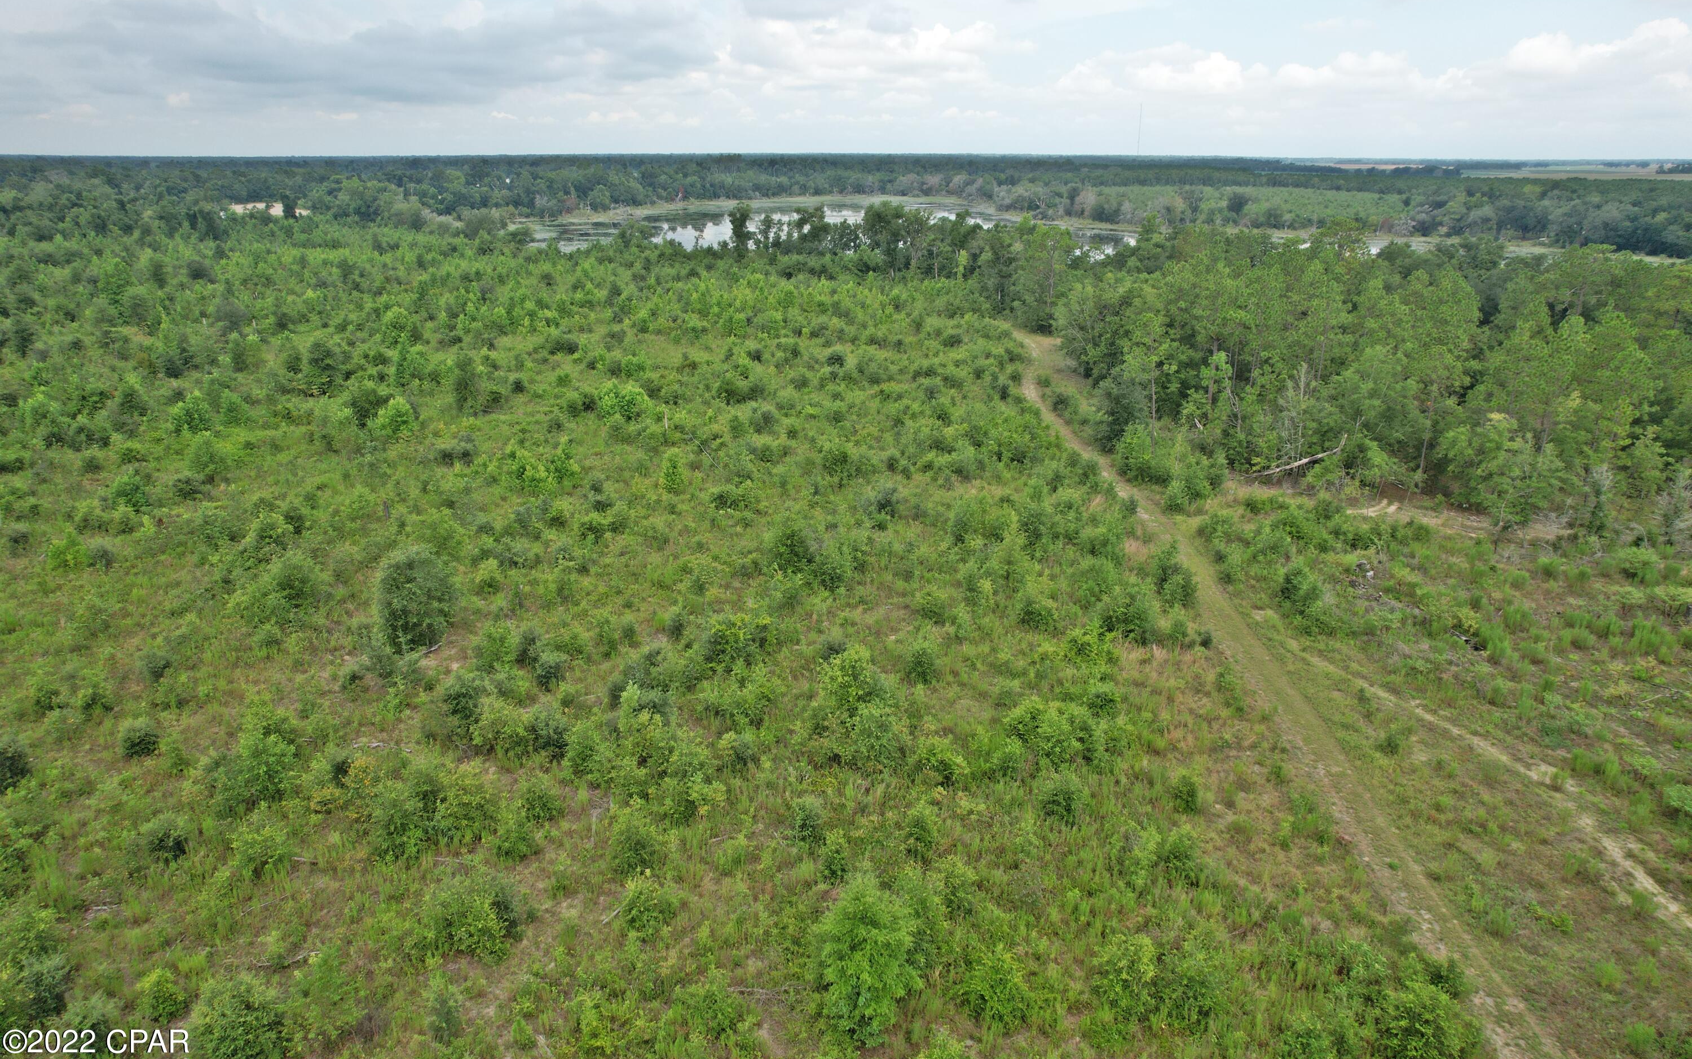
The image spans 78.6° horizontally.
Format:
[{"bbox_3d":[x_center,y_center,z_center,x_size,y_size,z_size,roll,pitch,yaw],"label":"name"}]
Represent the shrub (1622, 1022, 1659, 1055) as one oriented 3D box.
[{"bbox_3d":[24.550,15.711,31.957,0.852,0.825,0.852,-19,27,-42],"label":"shrub"}]

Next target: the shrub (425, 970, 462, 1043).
[{"bbox_3d":[-10.546,12.518,27.106,0.820,2.050,0.800,0,20,0],"label":"shrub"}]

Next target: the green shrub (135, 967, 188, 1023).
[{"bbox_3d":[-21.802,14.835,32.968,1.357,1.605,1.357,-16,25,-37],"label":"green shrub"}]

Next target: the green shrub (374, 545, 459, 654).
[{"bbox_3d":[-18.266,2.981,43.960,3.220,4.600,3.120,0,20,0],"label":"green shrub"}]

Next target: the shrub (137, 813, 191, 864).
[{"bbox_3d":[-26.115,11.812,39.568,1.682,1.852,1.632,-15,25,-36],"label":"shrub"}]

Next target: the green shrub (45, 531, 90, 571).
[{"bbox_3d":[-50.432,1.374,66.995,2.231,2.808,2.164,-15,25,-36],"label":"green shrub"}]

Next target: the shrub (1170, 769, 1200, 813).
[{"bbox_3d":[13.926,10.785,42.478,1.228,1.926,1.191,8,21,20],"label":"shrub"}]

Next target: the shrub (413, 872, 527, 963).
[{"bbox_3d":[-13.024,13.389,35.770,3.681,2.454,2.900,-9,22,-23],"label":"shrub"}]

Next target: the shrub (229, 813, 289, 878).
[{"bbox_3d":[-21.894,11.820,38.596,1.912,2.509,1.854,-13,24,-32],"label":"shrub"}]

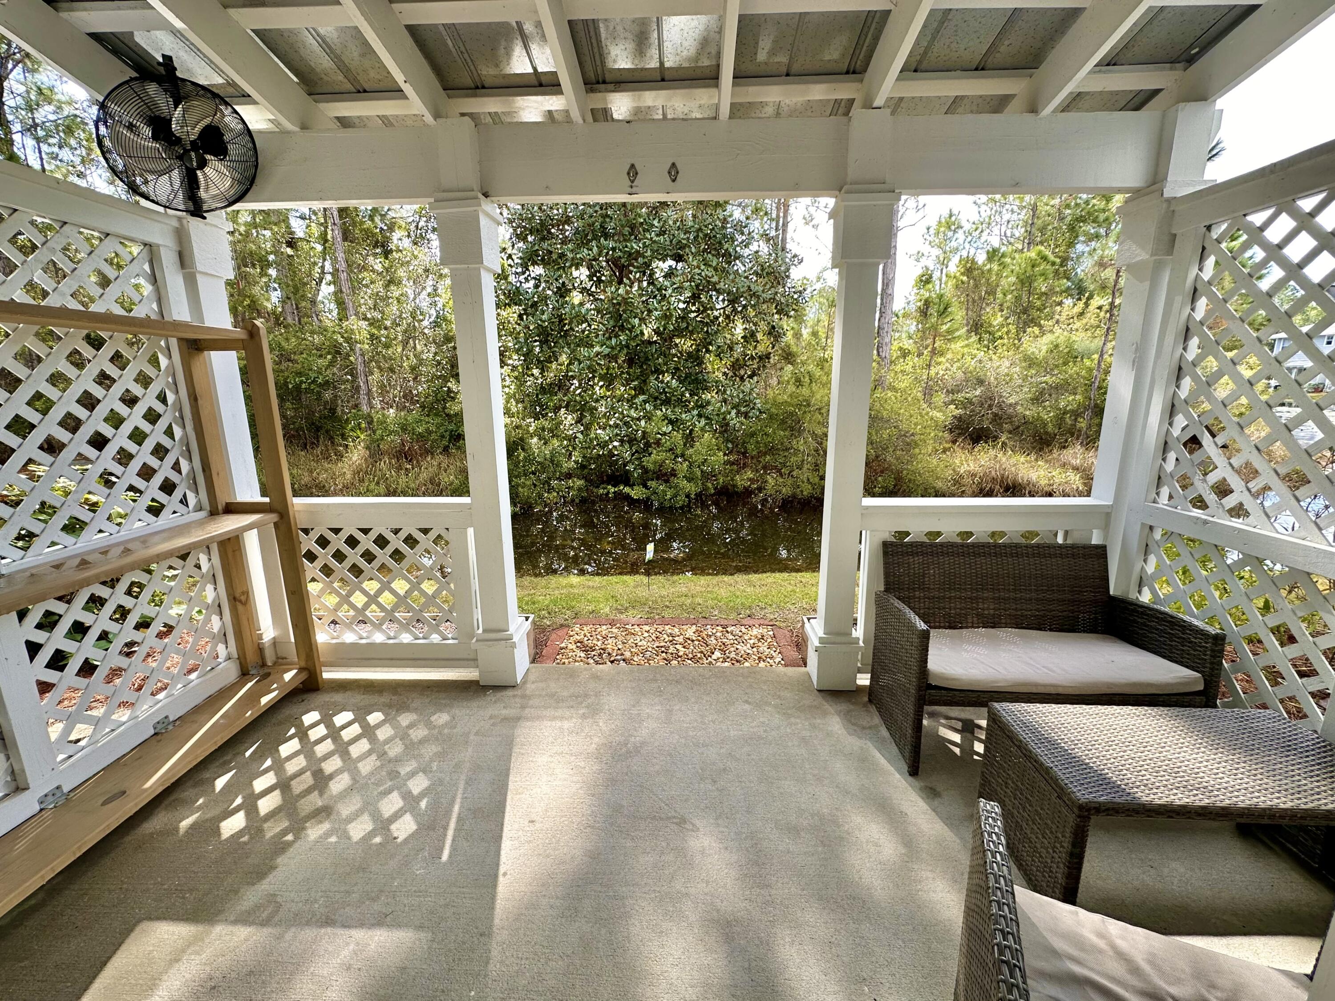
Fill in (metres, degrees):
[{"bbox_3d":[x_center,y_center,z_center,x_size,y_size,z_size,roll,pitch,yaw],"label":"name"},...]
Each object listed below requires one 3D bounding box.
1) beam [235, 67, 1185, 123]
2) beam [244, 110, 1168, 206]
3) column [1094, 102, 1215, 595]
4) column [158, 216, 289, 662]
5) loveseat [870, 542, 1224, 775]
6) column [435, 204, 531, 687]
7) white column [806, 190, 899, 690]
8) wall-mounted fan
[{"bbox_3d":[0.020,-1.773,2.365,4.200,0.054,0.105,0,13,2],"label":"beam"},{"bbox_3d":[-0.019,-1.448,2.315,4.095,0.277,0.090,0,13,2],"label":"beam"},{"bbox_3d":[2.090,-0.328,2.450,0.225,2.550,0.225,0,13,2],"label":"column"},{"bbox_3d":[-2.126,-0.190,2.622,0.225,2.263,0.225,0,13,2],"label":"column"},{"bbox_3d":[1.466,0.631,2.256,1.050,0.770,0.562,0,13,3],"label":"loveseat"},{"bbox_3d":[-0.861,-0.190,2.580,0.225,2.263,0.225,0,13,2],"label":"column"},{"bbox_3d":[0.833,-0.189,2.523,0.225,2.263,0.225,0,13,2],"label":"white column"},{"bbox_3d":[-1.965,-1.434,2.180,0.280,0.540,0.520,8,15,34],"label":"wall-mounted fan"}]

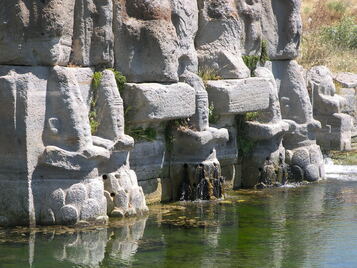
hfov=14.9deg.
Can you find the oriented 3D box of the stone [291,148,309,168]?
[{"bbox_3d":[1.854,0.369,20.700,0.290,0.300,0.250,2,4,24],"label":"stone"}]

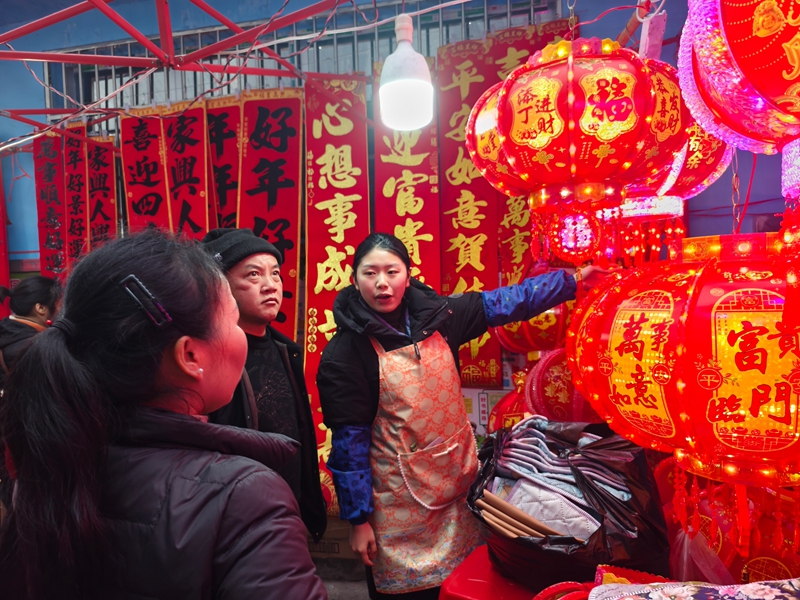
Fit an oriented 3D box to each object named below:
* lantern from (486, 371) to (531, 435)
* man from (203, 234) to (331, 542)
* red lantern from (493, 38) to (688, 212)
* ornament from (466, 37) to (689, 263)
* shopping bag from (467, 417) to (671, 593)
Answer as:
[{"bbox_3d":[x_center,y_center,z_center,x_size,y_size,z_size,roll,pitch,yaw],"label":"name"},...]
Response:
[{"bbox_3d":[0.405,0.375,1.800,0.230,0.280,0.200,0,2,18],"label":"lantern"},{"bbox_3d":[-0.430,0.655,1.460,0.330,1.690,0.520,1,3,40],"label":"man"},{"bbox_3d":[0.390,-0.385,1.220,0.455,0.350,0.455,-1,2,0],"label":"red lantern"},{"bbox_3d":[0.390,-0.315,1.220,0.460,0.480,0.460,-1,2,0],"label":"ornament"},{"bbox_3d":[0.355,0.410,1.130,0.390,0.270,0.310,0,2,23],"label":"shopping bag"}]

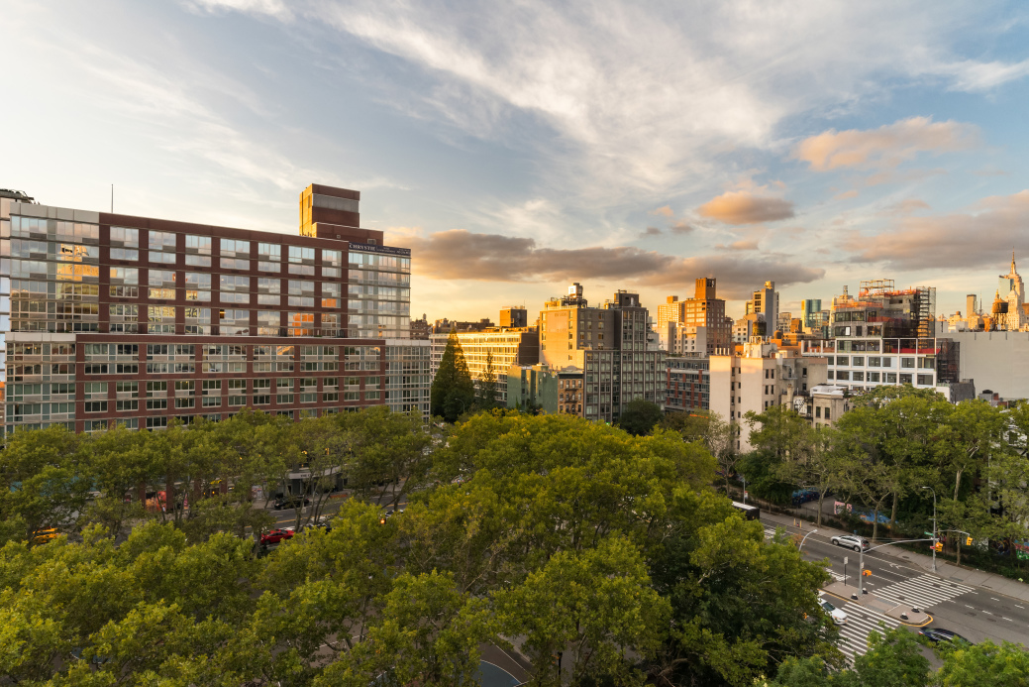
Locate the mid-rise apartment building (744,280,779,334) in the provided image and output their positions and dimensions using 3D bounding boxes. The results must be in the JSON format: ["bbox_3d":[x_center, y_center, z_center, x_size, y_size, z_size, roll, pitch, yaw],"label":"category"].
[{"bbox_3d":[156.711,-3.836,343.741,13.400,69.400,14.400,1,0,-32],"label":"mid-rise apartment building"}]

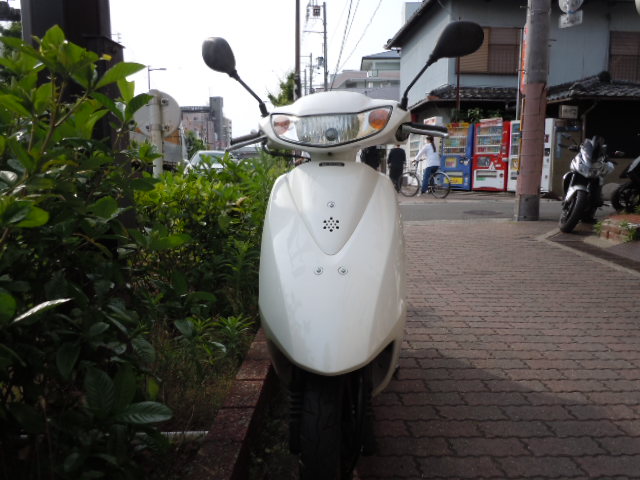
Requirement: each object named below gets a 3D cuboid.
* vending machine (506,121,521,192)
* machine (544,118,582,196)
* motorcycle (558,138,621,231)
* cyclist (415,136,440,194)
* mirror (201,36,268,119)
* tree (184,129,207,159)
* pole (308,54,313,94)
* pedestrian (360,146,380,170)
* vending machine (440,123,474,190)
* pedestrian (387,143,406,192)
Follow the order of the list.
[{"bbox_3d":[5.559,-2.190,13.595,0.950,1.830,0.700,5,10,33],"label":"vending machine"},{"bbox_3d":[6.189,-2.136,13.142,0.900,1.850,0.700,5,10,33],"label":"machine"},{"bbox_3d":[3.467,-0.749,6.745,0.750,1.150,2.000,6,10,36],"label":"motorcycle"},{"bbox_3d":[2.681,-1.831,12.853,0.680,1.480,0.500,8,12,43],"label":"cyclist"},{"bbox_3d":[-0.240,-0.464,1.470,0.175,0.215,0.100,0,8,0],"label":"mirror"},{"bbox_3d":[-9.138,-6.427,38.021,2.300,3.400,2.200,0,8,0],"label":"tree"},{"bbox_3d":[-0.842,-12.645,51.873,0.300,11.600,0.300,0,8,0],"label":"pole"},{"bbox_3d":[1.313,-2.004,13.593,0.500,1.620,0.360,-1,8,-5],"label":"pedestrian"},{"bbox_3d":[3.977,-2.318,14.583,0.850,1.830,0.700,5,10,33],"label":"vending machine"},{"bbox_3d":[2.126,-2.089,14.283,0.500,1.580,0.340,-1,8,-3],"label":"pedestrian"}]

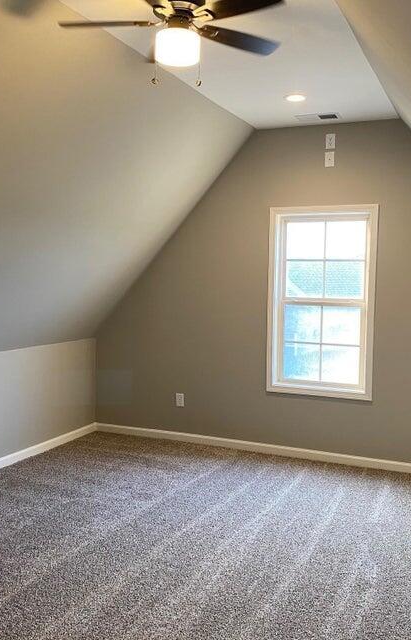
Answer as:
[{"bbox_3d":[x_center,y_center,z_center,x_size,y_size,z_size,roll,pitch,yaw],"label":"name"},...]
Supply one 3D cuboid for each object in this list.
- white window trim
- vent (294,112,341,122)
[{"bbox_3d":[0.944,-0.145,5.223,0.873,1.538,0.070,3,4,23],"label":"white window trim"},{"bbox_3d":[0.855,-1.541,4.894,0.345,0.020,0.205,3,4,23],"label":"vent"}]

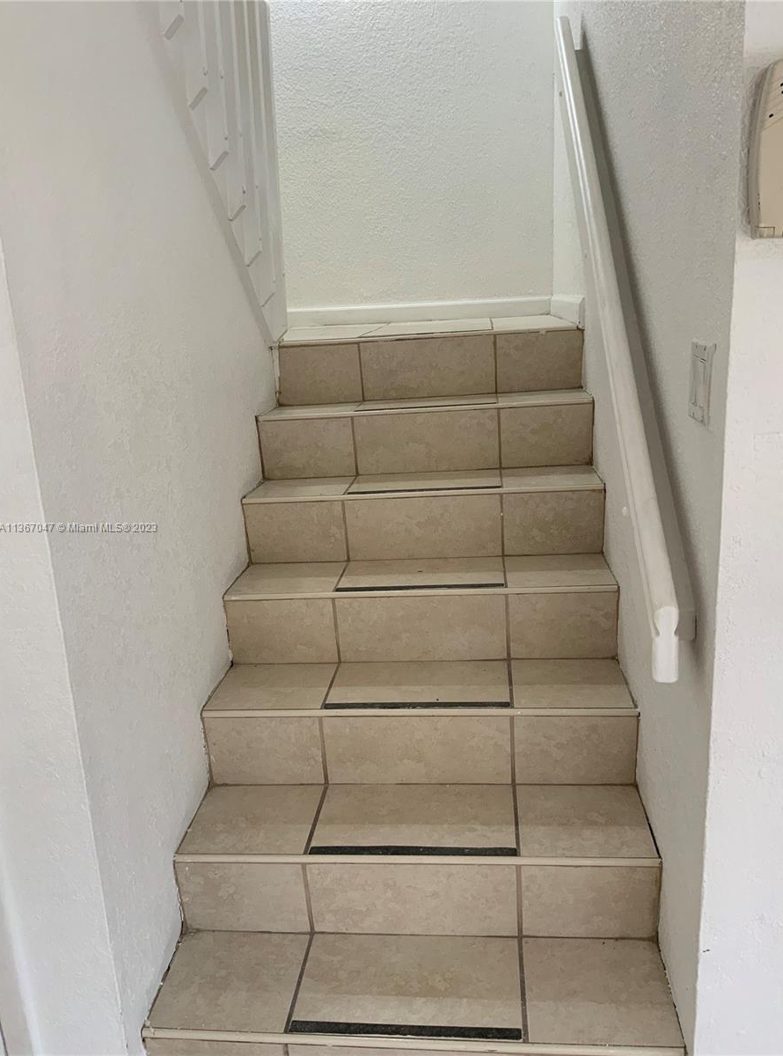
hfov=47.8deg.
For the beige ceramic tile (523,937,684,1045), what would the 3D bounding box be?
[{"bbox_3d":[0.386,0.866,1.660,0.264,0.010,0.256,-2,16,7],"label":"beige ceramic tile"}]

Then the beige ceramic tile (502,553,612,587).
[{"bbox_3d":[0.431,0.112,2.283,0.264,0.010,0.253,-2,16,7],"label":"beige ceramic tile"}]

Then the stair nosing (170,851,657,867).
[{"bbox_3d":[0.035,0.655,1.740,0.956,0.015,0.016,-2,16,7],"label":"stair nosing"}]

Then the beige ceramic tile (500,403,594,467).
[{"bbox_3d":[0.462,-0.270,2.623,0.270,0.179,0.010,-2,16,7],"label":"beige ceramic tile"}]

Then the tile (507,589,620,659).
[{"bbox_3d":[0.432,0.243,2.208,0.270,0.175,0.010,-2,16,7],"label":"tile"}]

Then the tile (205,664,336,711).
[{"bbox_3d":[-0.285,0.390,2.157,0.272,0.010,0.257,-2,16,7],"label":"tile"}]

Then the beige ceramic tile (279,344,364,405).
[{"bbox_3d":[-0.231,-0.501,2.870,0.265,0.178,0.010,-2,16,7],"label":"beige ceramic tile"}]

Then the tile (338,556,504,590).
[{"bbox_3d":[0.080,0.123,2.266,0.413,0.012,0.246,-2,16,7],"label":"tile"}]

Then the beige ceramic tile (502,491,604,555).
[{"bbox_3d":[0.447,-0.013,2.415,0.270,0.176,0.010,-2,16,7],"label":"beige ceramic tile"}]

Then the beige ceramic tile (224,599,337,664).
[{"bbox_3d":[-0.284,0.269,2.292,0.278,0.175,0.010,-2,16,7],"label":"beige ceramic tile"}]

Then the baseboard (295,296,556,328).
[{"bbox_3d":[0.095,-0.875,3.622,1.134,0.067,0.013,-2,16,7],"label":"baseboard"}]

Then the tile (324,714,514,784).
[{"bbox_3d":[0.061,0.512,2.042,0.426,0.173,0.010,-2,16,7],"label":"tile"}]

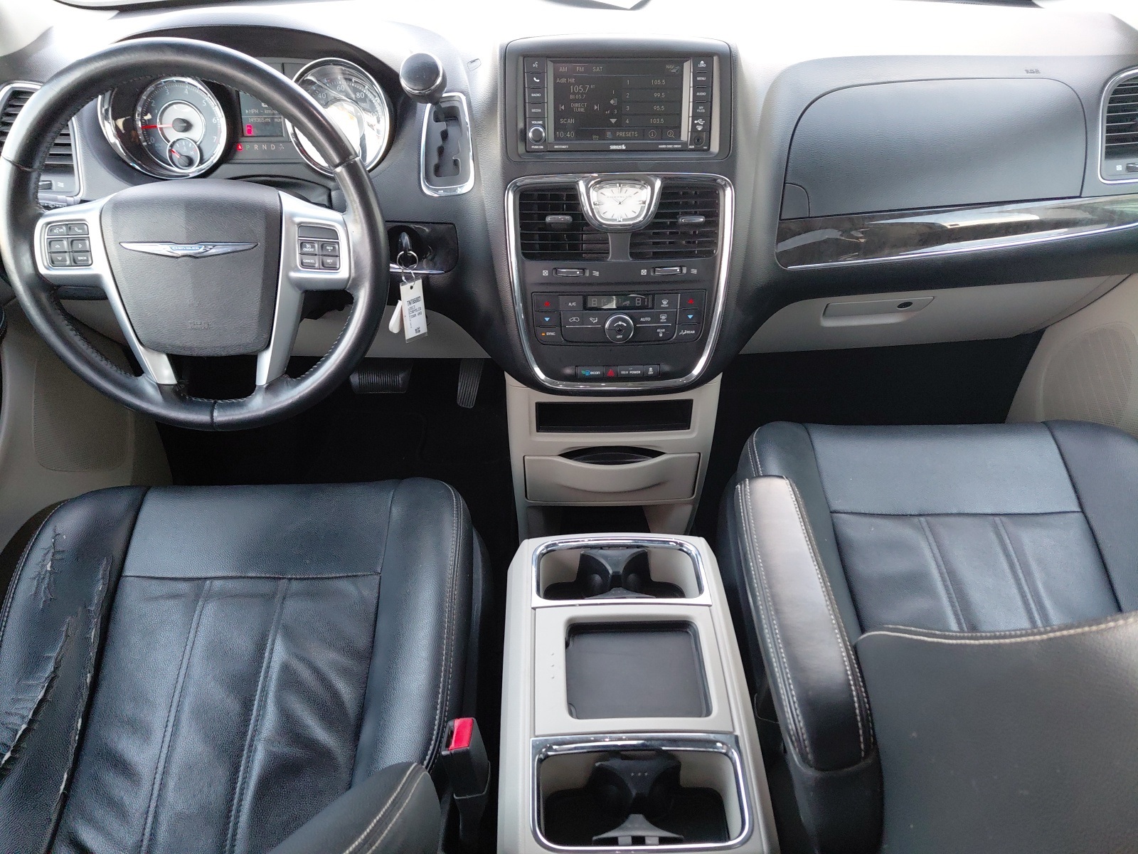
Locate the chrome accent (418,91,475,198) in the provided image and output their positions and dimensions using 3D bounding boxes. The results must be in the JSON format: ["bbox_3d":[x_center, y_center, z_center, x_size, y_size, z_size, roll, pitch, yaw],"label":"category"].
[{"bbox_3d":[-0.136,-0.312,0.914,0.060,0.118,0.028,-1,14,-1],"label":"chrome accent"}]

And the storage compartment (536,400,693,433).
[{"bbox_3d":[0.057,-0.040,1.061,0.190,0.048,0.080,-1,41,-1],"label":"storage compartment"}]

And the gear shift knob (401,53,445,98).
[{"bbox_3d":[-0.150,-0.363,0.852,0.045,0.045,0.046,0,-3,1],"label":"gear shift knob"}]

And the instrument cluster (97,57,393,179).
[{"bbox_3d":[-0.366,-0.351,0.928,0.320,0.126,0.080,-1,29,-1],"label":"instrument cluster"}]

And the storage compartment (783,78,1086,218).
[{"bbox_3d":[0.428,-0.329,0.968,0.350,0.135,0.095,-4,31,-4],"label":"storage compartment"}]

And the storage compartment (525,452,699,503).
[{"bbox_3d":[0.056,0.031,1.133,0.222,0.085,0.110,-1,41,-1],"label":"storage compartment"}]

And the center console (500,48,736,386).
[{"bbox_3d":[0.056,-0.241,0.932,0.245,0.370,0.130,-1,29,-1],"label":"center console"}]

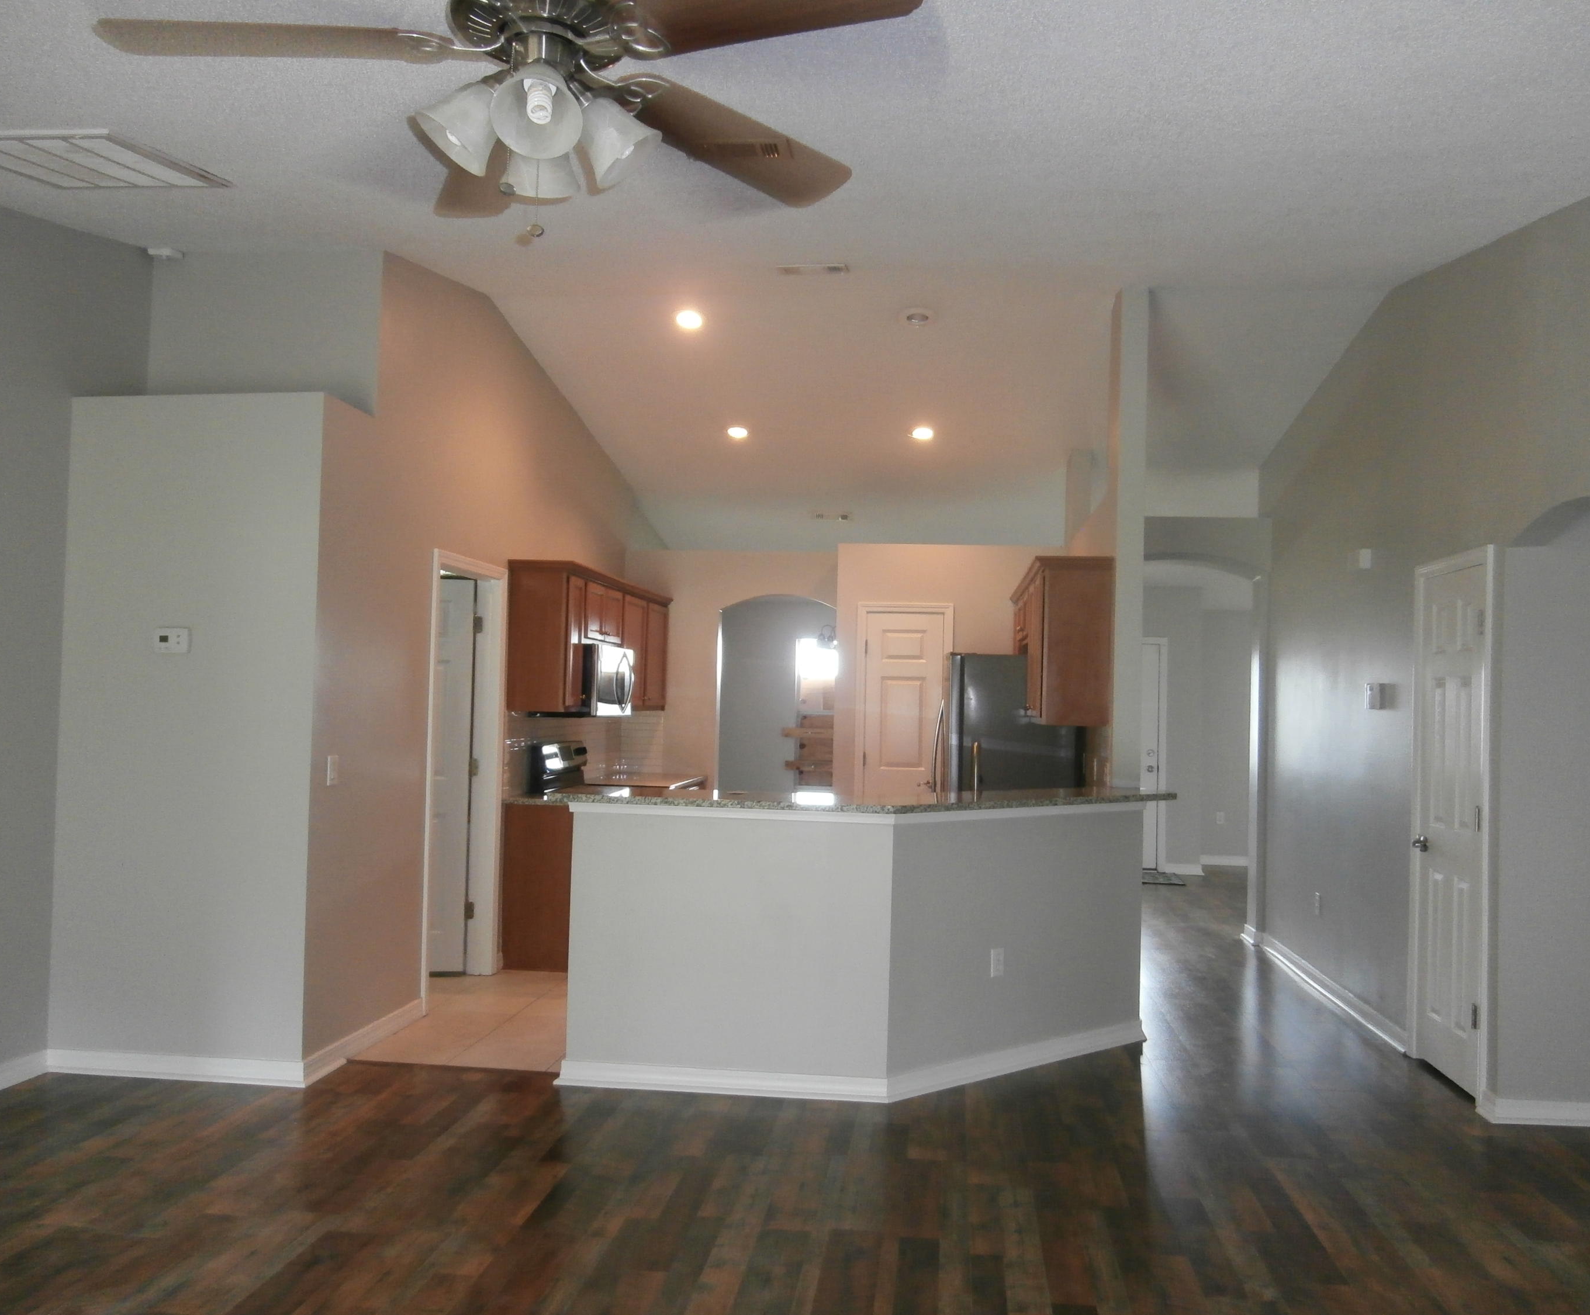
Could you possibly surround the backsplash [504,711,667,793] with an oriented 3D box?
[{"bbox_3d":[-1.239,0.549,7.629,0.330,0.480,2.300,1,-2,7],"label":"backsplash"}]

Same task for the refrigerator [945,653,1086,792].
[{"bbox_3d":[1.250,0.865,7.182,0.810,1.750,0.900,1,-2,7],"label":"refrigerator"}]

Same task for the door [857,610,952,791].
[{"bbox_3d":[0.713,0.704,8.054,0.625,2.090,0.080,1,-2,7],"label":"door"}]

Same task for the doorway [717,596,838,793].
[{"bbox_3d":[-0.118,0.660,8.705,0.881,2.170,0.140,1,-2,7],"label":"doorway"}]

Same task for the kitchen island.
[{"bbox_3d":[0.382,1.118,5.074,2.480,1.090,1.270,1,-2,7],"label":"kitchen island"}]

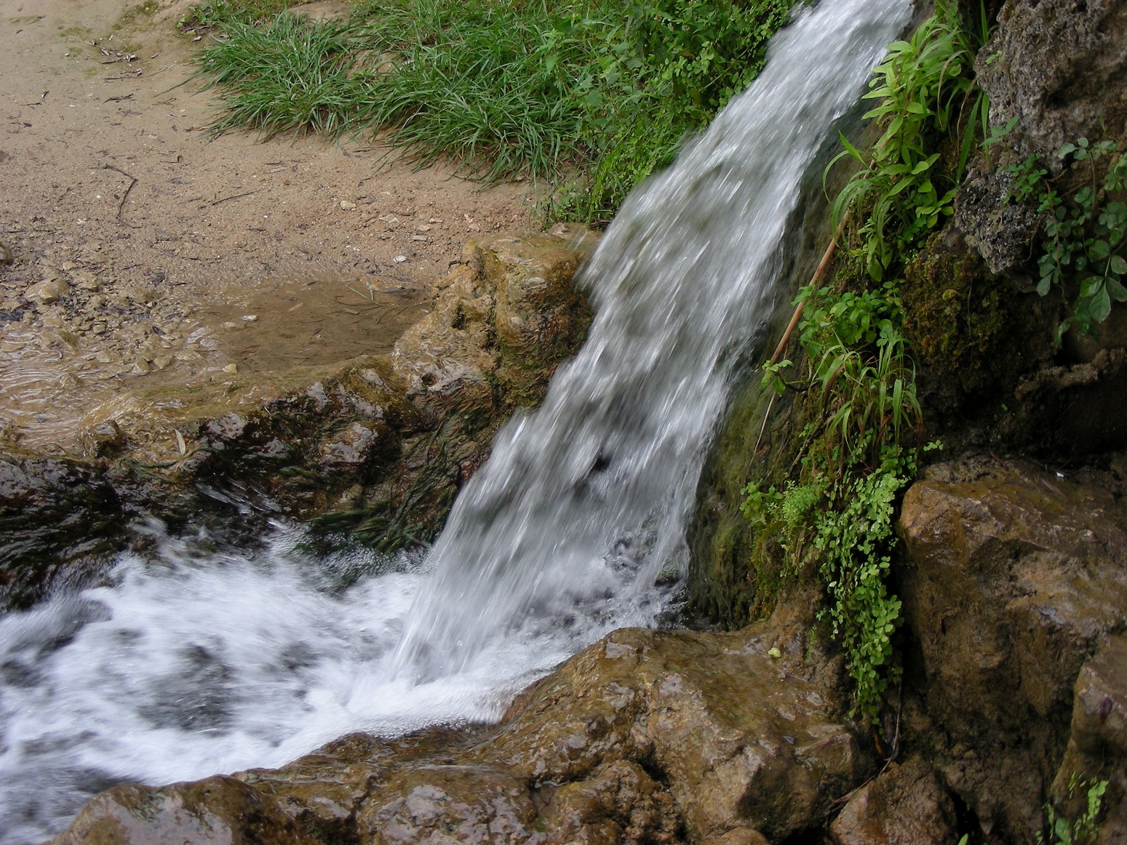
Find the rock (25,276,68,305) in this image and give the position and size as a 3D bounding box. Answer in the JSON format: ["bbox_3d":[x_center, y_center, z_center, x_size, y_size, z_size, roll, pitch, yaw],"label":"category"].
[{"bbox_3d":[-0.958,-0.244,3.500,0.080,0.043,0.060,-10,30,-18],"label":"rock"}]

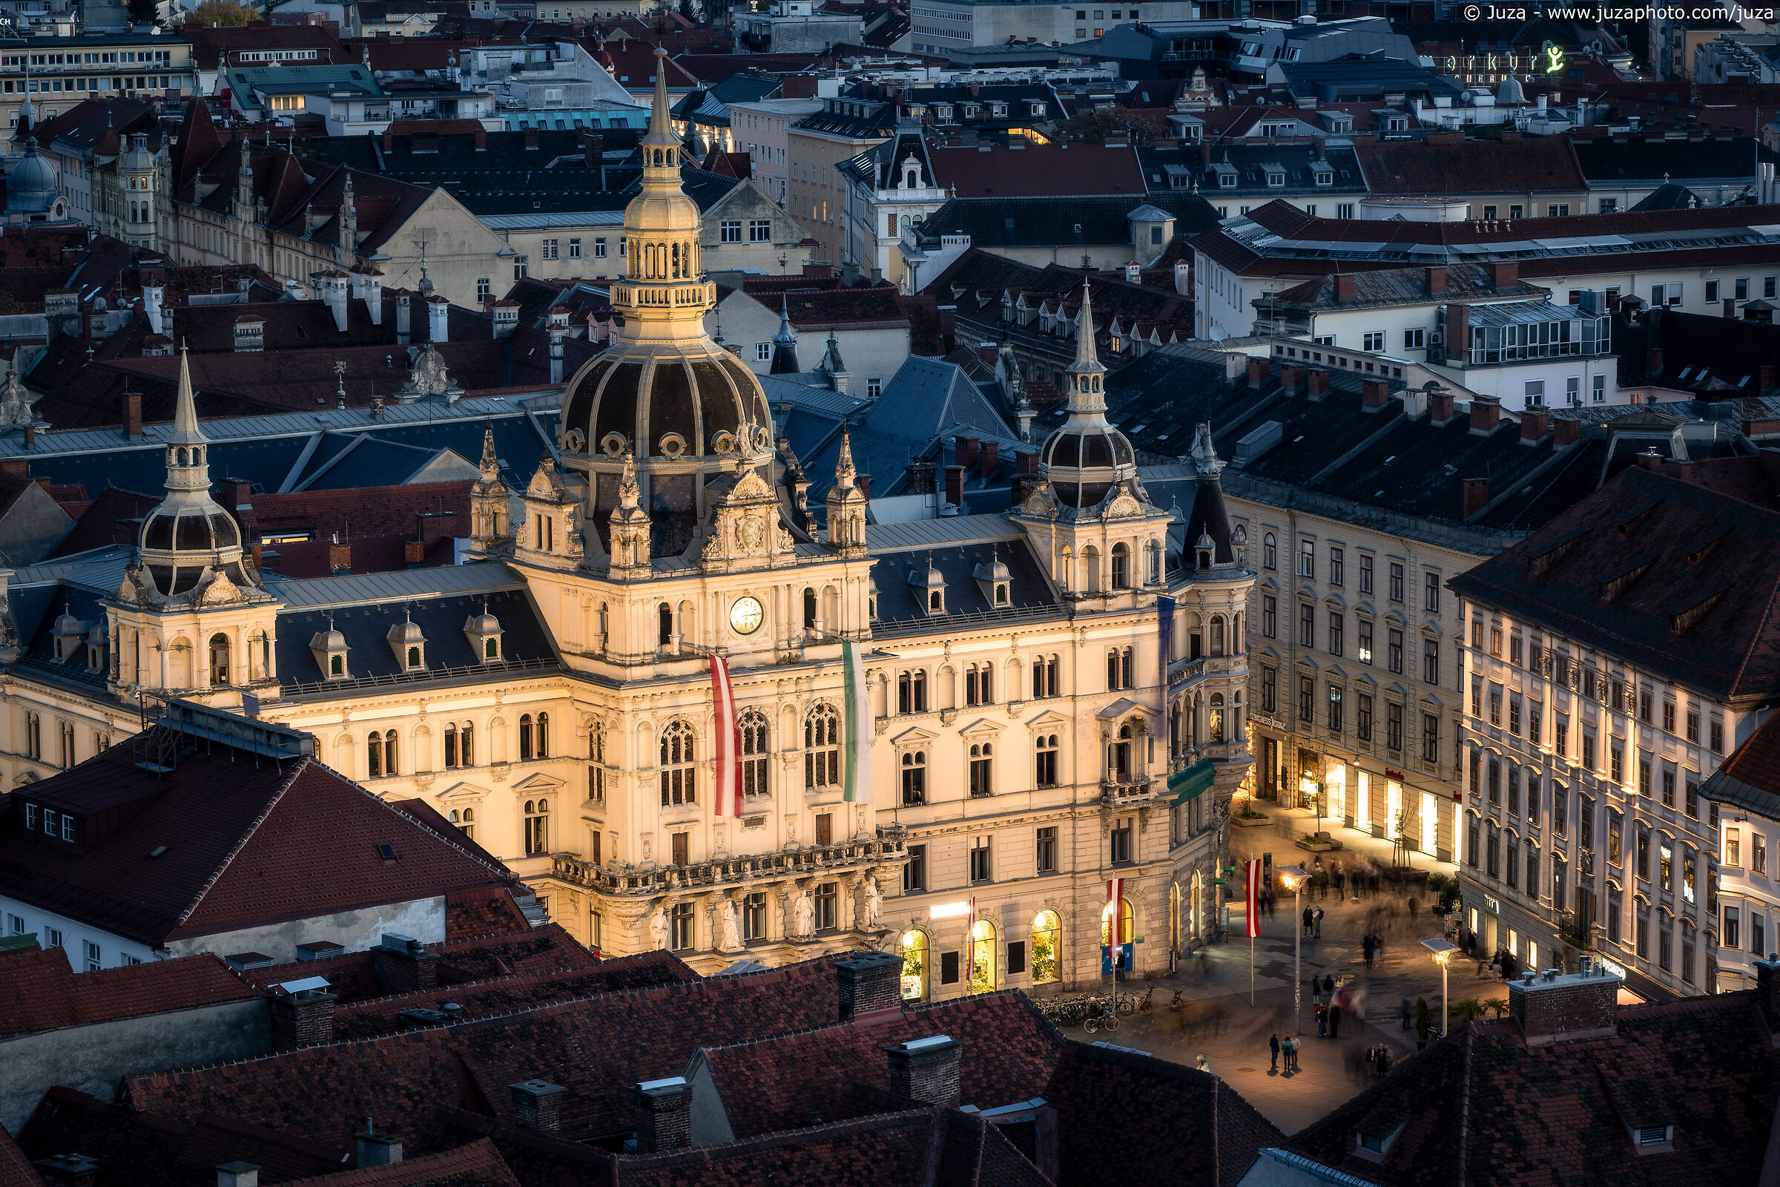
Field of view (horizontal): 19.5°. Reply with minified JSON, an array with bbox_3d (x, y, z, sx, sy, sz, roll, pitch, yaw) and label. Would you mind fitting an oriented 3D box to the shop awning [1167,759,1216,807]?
[{"bbox_3d":[17.123,10.607,293.472,0.663,1.530,6.243,3,9,23],"label":"shop awning"}]

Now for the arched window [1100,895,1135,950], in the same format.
[{"bbox_3d":[12.656,18.225,288.467,2.357,2.875,0.357,-6,10,-34],"label":"arched window"}]

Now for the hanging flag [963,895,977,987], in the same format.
[{"bbox_3d":[4.063,17.175,257.804,0.150,4.100,0.950,3,9,20],"label":"hanging flag"}]

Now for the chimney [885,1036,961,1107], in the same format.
[{"bbox_3d":[0.992,14.182,153.122,2.100,2.170,1.050,-8,11,-41],"label":"chimney"}]

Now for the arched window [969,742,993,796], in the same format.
[{"bbox_3d":[5.005,9.579,281.990,1.487,2.951,0.306,-6,10,-34],"label":"arched window"}]

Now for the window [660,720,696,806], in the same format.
[{"bbox_3d":[-10.744,8.607,263.741,2.132,4.488,0.357,-6,10,-34],"label":"window"}]

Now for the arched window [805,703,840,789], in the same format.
[{"bbox_3d":[-3.502,7.909,268.602,2.132,4.488,0.357,-6,10,-34],"label":"arched window"}]

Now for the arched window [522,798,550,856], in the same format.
[{"bbox_3d":[-18.121,11.963,266.489,1.510,2.970,0.306,-6,10,-34],"label":"arched window"}]

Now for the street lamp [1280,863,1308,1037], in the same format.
[{"bbox_3d":[21.124,18.535,269.323,1.350,9.004,1.300,-6,10,-34],"label":"street lamp"}]

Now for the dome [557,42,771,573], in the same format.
[{"bbox_3d":[-11.602,-14.985,268.643,11.118,26.520,11.118,0,8,0],"label":"dome"}]

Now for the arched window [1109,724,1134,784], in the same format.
[{"bbox_3d":[12.556,8.676,281.514,1.250,3.000,0.350,-6,10,-34],"label":"arched window"}]

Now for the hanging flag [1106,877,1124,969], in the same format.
[{"bbox_3d":[11.752,17.103,271.577,1.050,4.600,0.250,-6,10,-34],"label":"hanging flag"}]

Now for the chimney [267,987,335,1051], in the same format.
[{"bbox_3d":[-18.271,13.293,161.606,1.500,2.200,1.400,-8,11,-41],"label":"chimney"}]

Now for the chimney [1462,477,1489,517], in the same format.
[{"bbox_3d":[34.387,-5.585,305.308,1.180,2.420,0.800,-4,9,-24],"label":"chimney"}]

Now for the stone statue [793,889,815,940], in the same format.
[{"bbox_3d":[-4.347,16.318,263.885,0.950,2.500,0.750,-6,10,-34],"label":"stone statue"}]

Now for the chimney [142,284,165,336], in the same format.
[{"bbox_3d":[-62.563,-24.522,441.119,1.224,4.794,2.040,-6,10,-34],"label":"chimney"}]

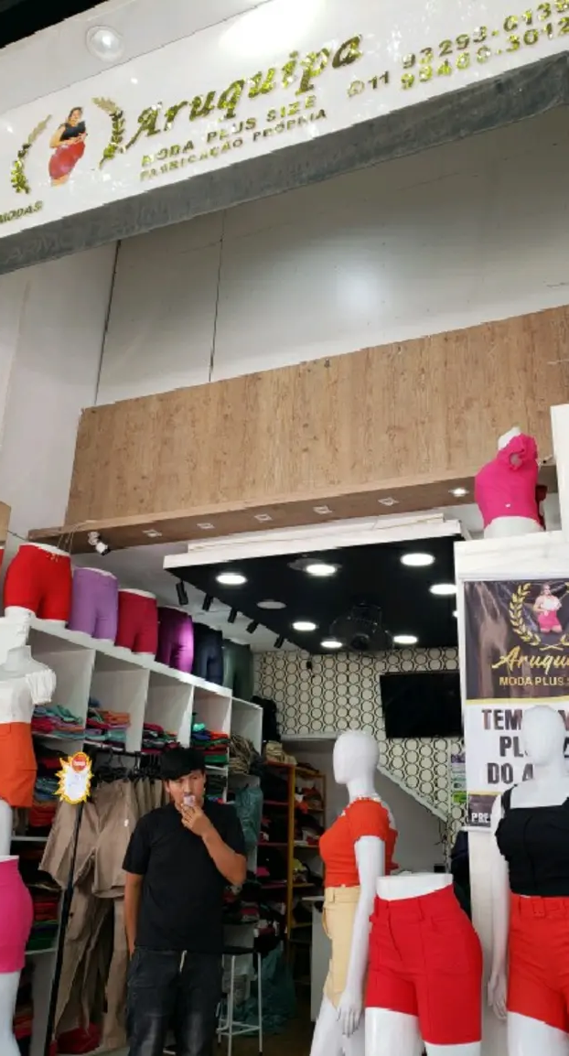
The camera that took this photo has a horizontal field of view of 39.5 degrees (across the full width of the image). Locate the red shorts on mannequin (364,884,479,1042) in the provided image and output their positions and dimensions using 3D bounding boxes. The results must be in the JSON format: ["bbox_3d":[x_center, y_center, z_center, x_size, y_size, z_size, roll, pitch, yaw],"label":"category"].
[{"bbox_3d":[0.444,1.399,2.586,0.300,0.410,0.410,15,-24,-30],"label":"red shorts on mannequin"}]

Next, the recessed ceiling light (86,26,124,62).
[{"bbox_3d":[-1.066,-2.881,4.730,0.225,0.040,0.225,2,-21,1],"label":"recessed ceiling light"}]

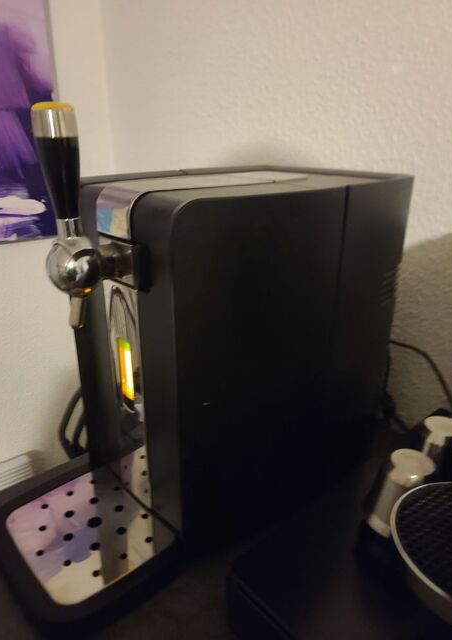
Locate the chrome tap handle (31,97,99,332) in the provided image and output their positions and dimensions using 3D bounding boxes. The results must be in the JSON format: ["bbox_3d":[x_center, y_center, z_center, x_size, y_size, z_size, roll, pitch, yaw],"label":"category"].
[{"bbox_3d":[-0.137,-0.081,0.401,0.052,0.191,0.049,-18,28,-40],"label":"chrome tap handle"}]

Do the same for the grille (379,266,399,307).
[{"bbox_3d":[0.205,-0.041,0.585,0.013,0.050,0.050,17,27,36],"label":"grille"}]

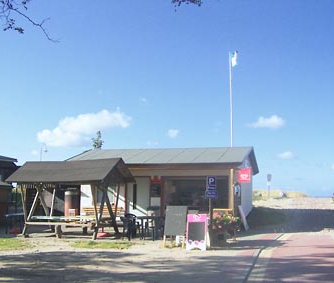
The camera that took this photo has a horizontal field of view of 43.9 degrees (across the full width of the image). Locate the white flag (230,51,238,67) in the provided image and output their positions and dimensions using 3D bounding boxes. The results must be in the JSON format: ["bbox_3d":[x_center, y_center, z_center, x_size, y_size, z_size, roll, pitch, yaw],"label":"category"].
[{"bbox_3d":[5.060,-6.162,31.085,0.550,1.200,0.250,-1,-8,10],"label":"white flag"}]

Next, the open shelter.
[{"bbox_3d":[-3.683,2.218,16.249,4.300,2.930,2.600,-3,-8,20],"label":"open shelter"}]

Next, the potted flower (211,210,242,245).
[{"bbox_3d":[1.916,2.766,13.352,1.000,1.080,0.850,-2,-8,12],"label":"potted flower"}]

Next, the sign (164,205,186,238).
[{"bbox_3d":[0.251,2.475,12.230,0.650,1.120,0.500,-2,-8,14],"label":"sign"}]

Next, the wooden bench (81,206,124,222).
[{"bbox_3d":[-3.602,4.142,23.156,2.200,0.880,0.650,-2,-8,16],"label":"wooden bench"}]

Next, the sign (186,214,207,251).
[{"bbox_3d":[0.851,2.555,11.766,0.570,1.080,0.600,-2,-8,14],"label":"sign"}]

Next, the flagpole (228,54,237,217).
[{"bbox_3d":[4.706,-0.656,30.352,0.150,12.350,0.150,0,-8,0],"label":"flagpole"}]

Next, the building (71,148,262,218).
[{"bbox_3d":[-0.154,2.667,25.572,10.500,4.500,8.200,-2,-8,15],"label":"building"}]

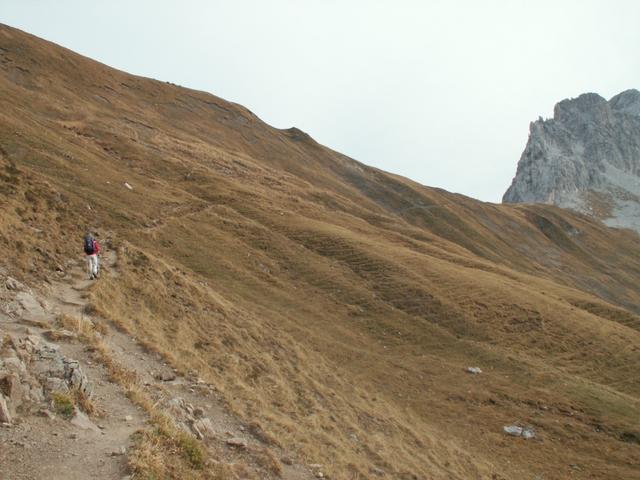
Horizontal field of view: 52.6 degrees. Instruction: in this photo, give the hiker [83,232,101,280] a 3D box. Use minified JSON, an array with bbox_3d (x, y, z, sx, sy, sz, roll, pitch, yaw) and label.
[{"bbox_3d":[-8.250,0.600,23.400,0.570,1.720,0.520,0,0,3],"label":"hiker"}]

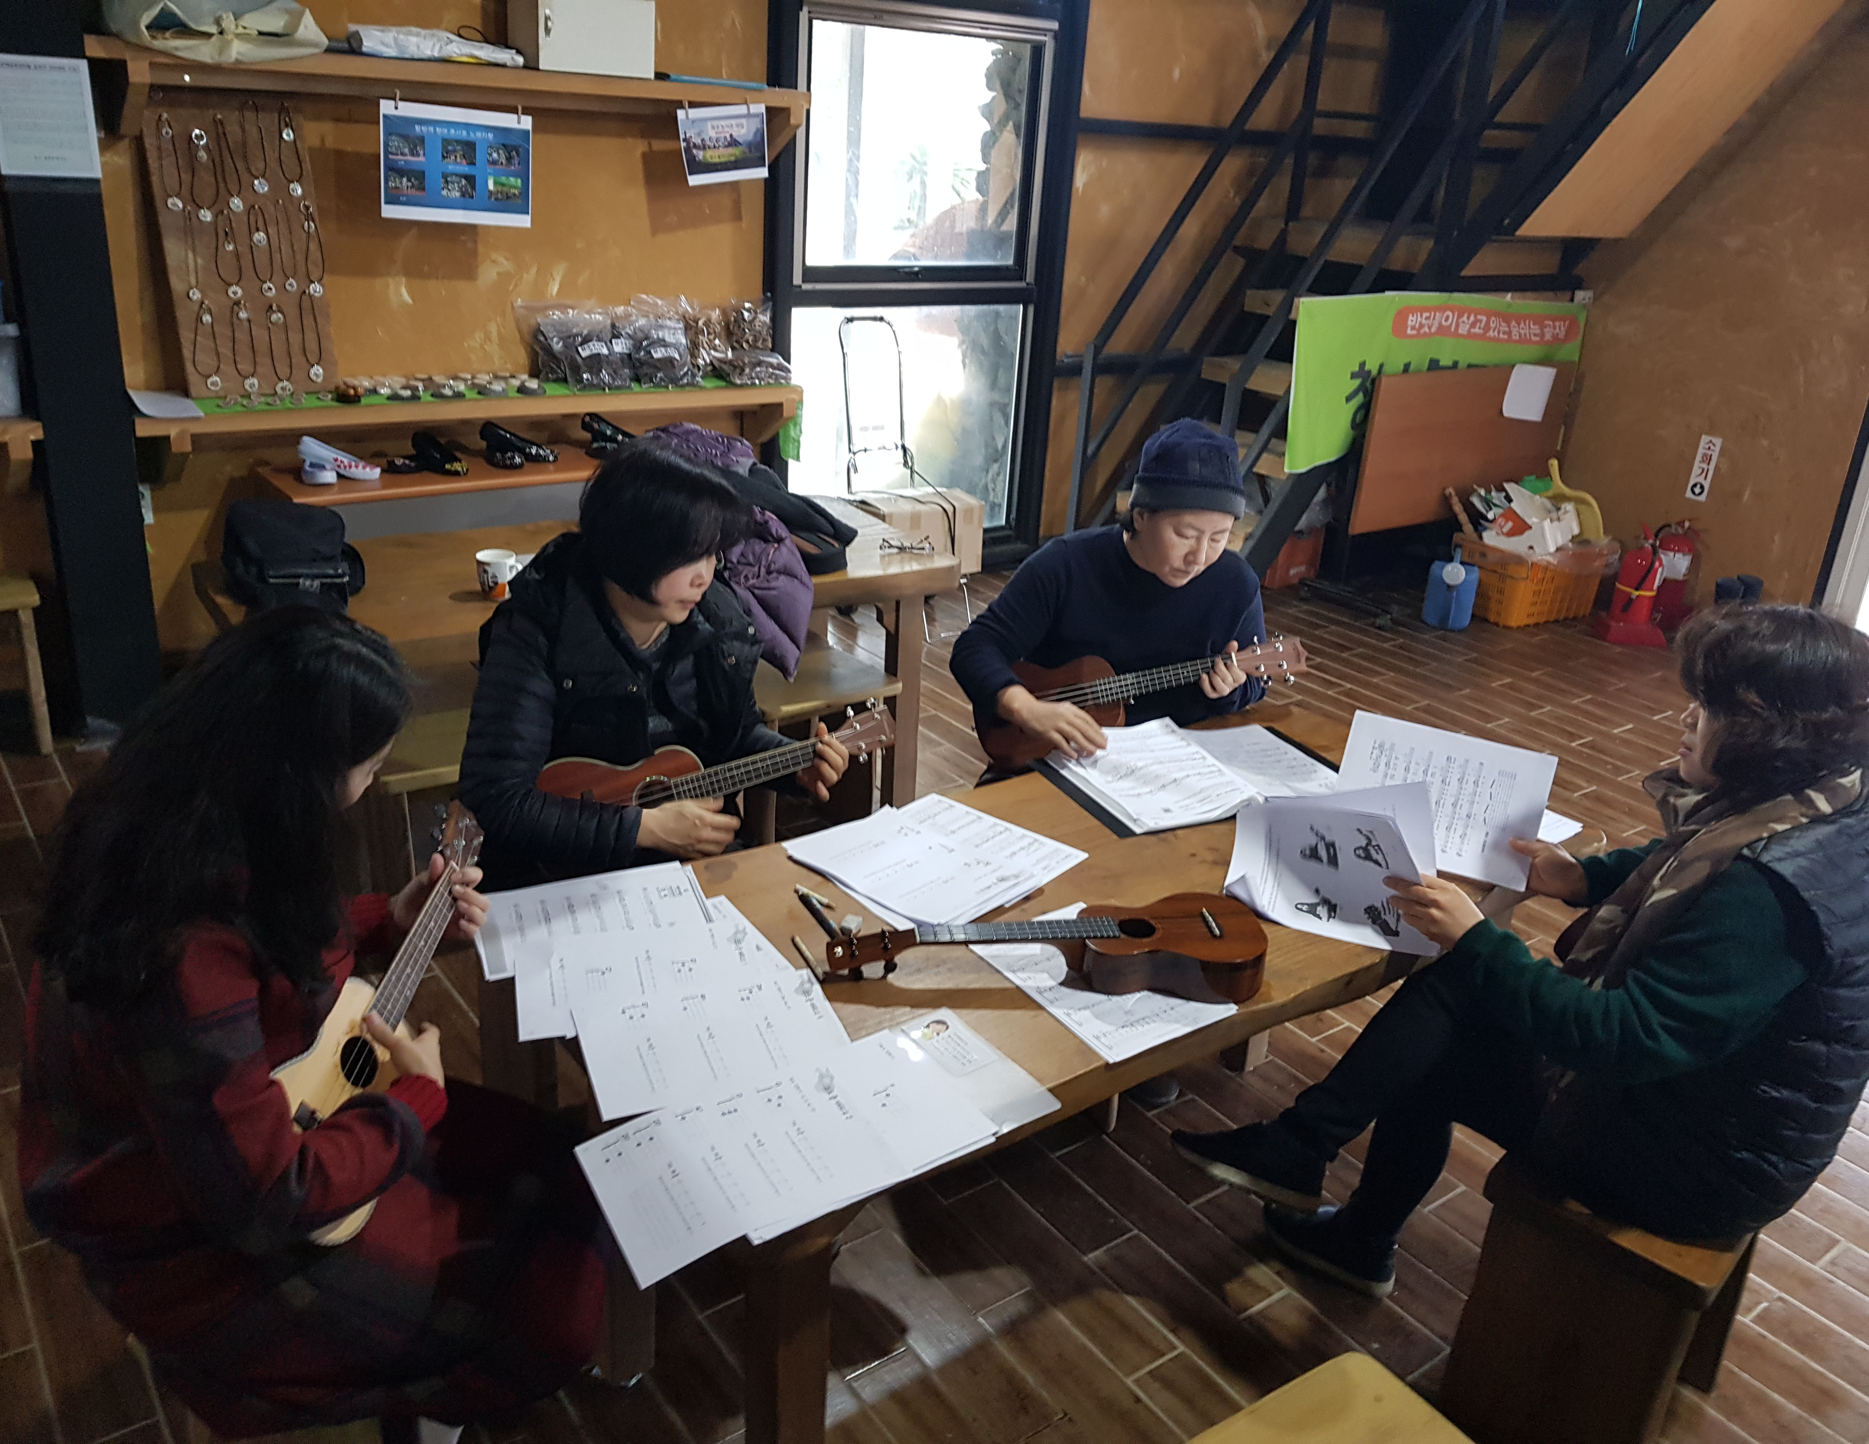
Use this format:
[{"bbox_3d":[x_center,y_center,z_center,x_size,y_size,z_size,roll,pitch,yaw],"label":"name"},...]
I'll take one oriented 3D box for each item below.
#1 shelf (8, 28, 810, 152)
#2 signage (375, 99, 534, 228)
[{"bbox_3d":[-1.402,-1.787,4.199,2.100,0.220,0.430,-11,27,-31],"label":"shelf"},{"bbox_3d":[-1.330,-1.544,4.020,0.420,0.300,0.015,-12,27,-33],"label":"signage"}]

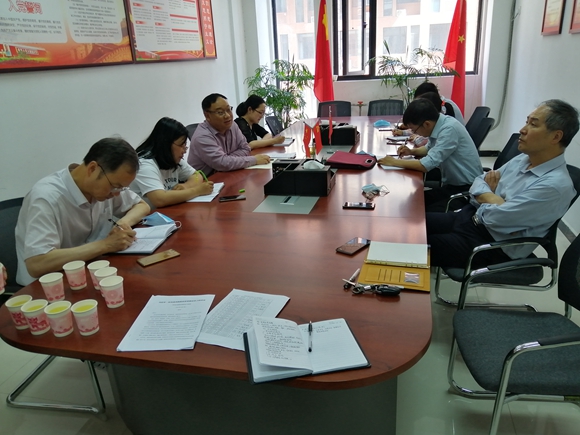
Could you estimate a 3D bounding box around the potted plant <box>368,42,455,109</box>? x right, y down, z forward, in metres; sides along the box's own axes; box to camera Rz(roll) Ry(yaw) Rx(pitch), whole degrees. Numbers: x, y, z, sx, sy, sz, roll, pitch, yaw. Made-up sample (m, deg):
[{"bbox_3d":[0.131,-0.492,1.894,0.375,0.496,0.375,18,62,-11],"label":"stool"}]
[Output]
[{"bbox_3d":[1.600,-1.486,5.792,1.080,1.570,0.920,2,21,15],"label":"potted plant"}]

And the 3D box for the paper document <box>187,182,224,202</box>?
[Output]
[{"bbox_3d":[-0.539,-0.156,2.625,0.240,0.012,0.370,-1,20,6],"label":"paper document"}]

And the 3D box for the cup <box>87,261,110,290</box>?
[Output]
[{"bbox_3d":[-0.671,0.206,1.546,0.073,0.084,0.073,-3,20,0],"label":"cup"}]

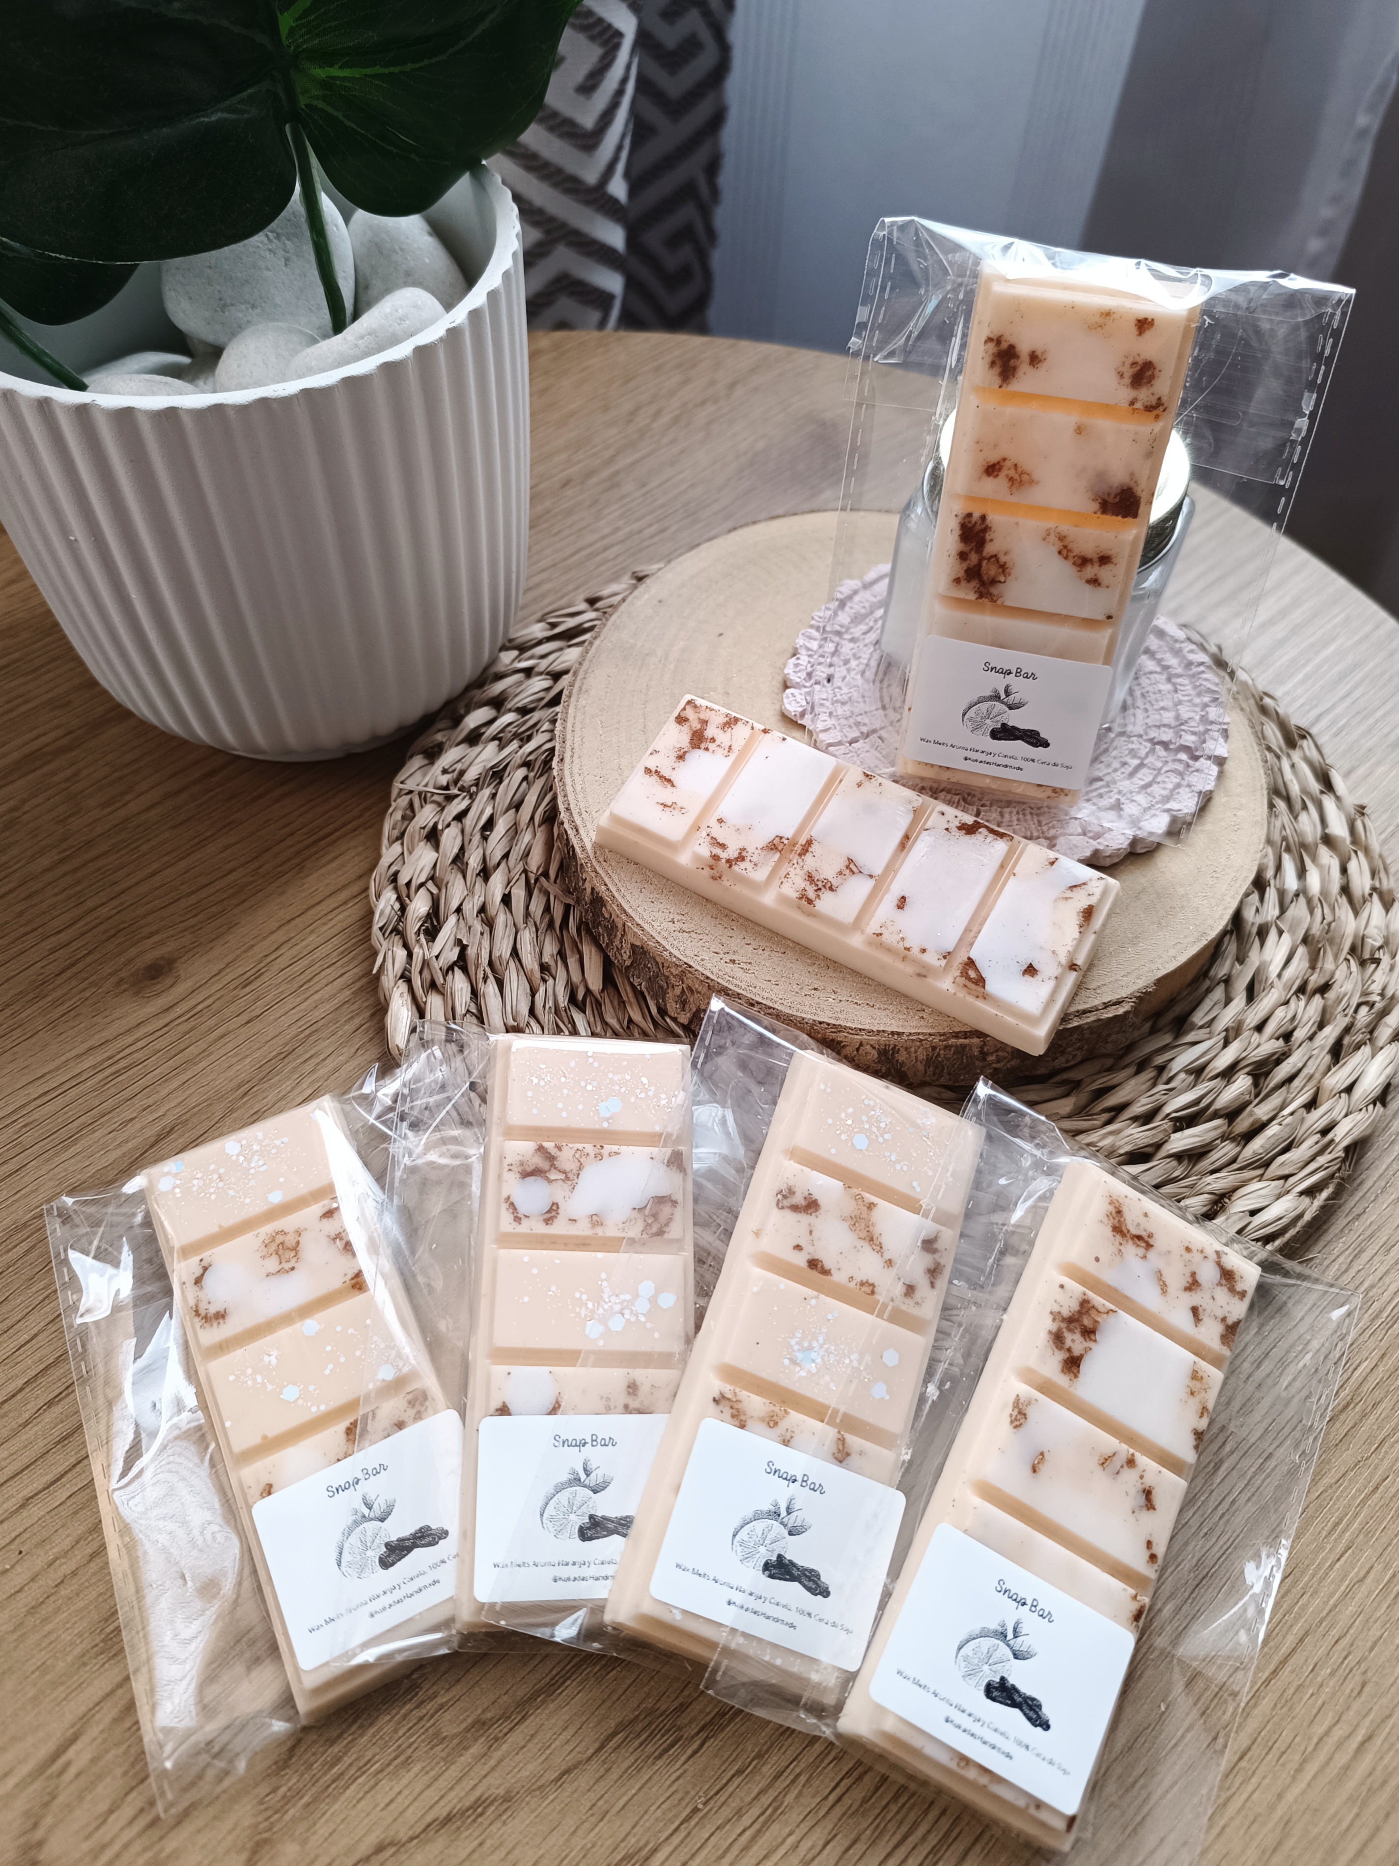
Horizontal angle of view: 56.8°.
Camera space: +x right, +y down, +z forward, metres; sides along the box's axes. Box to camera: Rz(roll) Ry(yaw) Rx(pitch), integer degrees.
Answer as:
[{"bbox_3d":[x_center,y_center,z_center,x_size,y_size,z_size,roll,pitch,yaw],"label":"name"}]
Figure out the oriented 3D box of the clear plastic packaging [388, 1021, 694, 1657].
[{"bbox_3d":[-0.022,0.081,0.277,0.093,0.014,0.129,3,64,-6],"label":"clear plastic packaging"}]

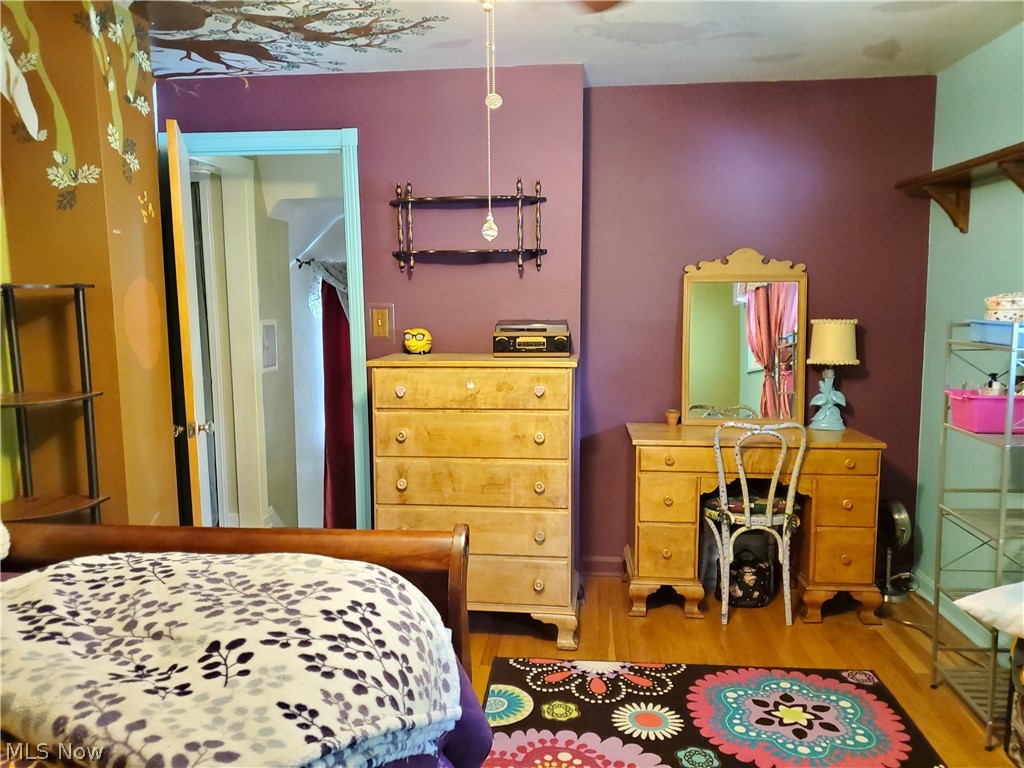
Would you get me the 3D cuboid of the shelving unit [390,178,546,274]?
[{"bbox_3d":[-0.196,-0.683,3.329,0.687,0.401,0.148,0,6,5],"label":"shelving unit"}]

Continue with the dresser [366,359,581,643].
[{"bbox_3d":[-0.130,0.457,3.256,0.827,1.142,0.481,0,6,5],"label":"dresser"}]

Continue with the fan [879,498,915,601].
[{"bbox_3d":[1.754,0.759,3.543,0.158,0.455,0.208,-1,6,-10],"label":"fan"}]

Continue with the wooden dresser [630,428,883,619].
[{"bbox_3d":[1.059,0.605,3.514,1.060,0.777,0.492,0,6,5],"label":"wooden dresser"}]

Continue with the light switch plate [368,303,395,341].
[{"bbox_3d":[-0.596,-0.276,3.478,0.129,0.174,0.014,0,6,5],"label":"light switch plate"}]

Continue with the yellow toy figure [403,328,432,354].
[{"bbox_3d":[-0.413,-0.186,3.380,0.121,0.115,0.109,1,6,15],"label":"yellow toy figure"}]

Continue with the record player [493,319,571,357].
[{"bbox_3d":[0.095,-0.189,3.247,0.310,0.140,0.272,0,6,5],"label":"record player"}]

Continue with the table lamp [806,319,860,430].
[{"bbox_3d":[1.472,-0.043,3.529,0.247,0.504,0.247,0,6,5],"label":"table lamp"}]

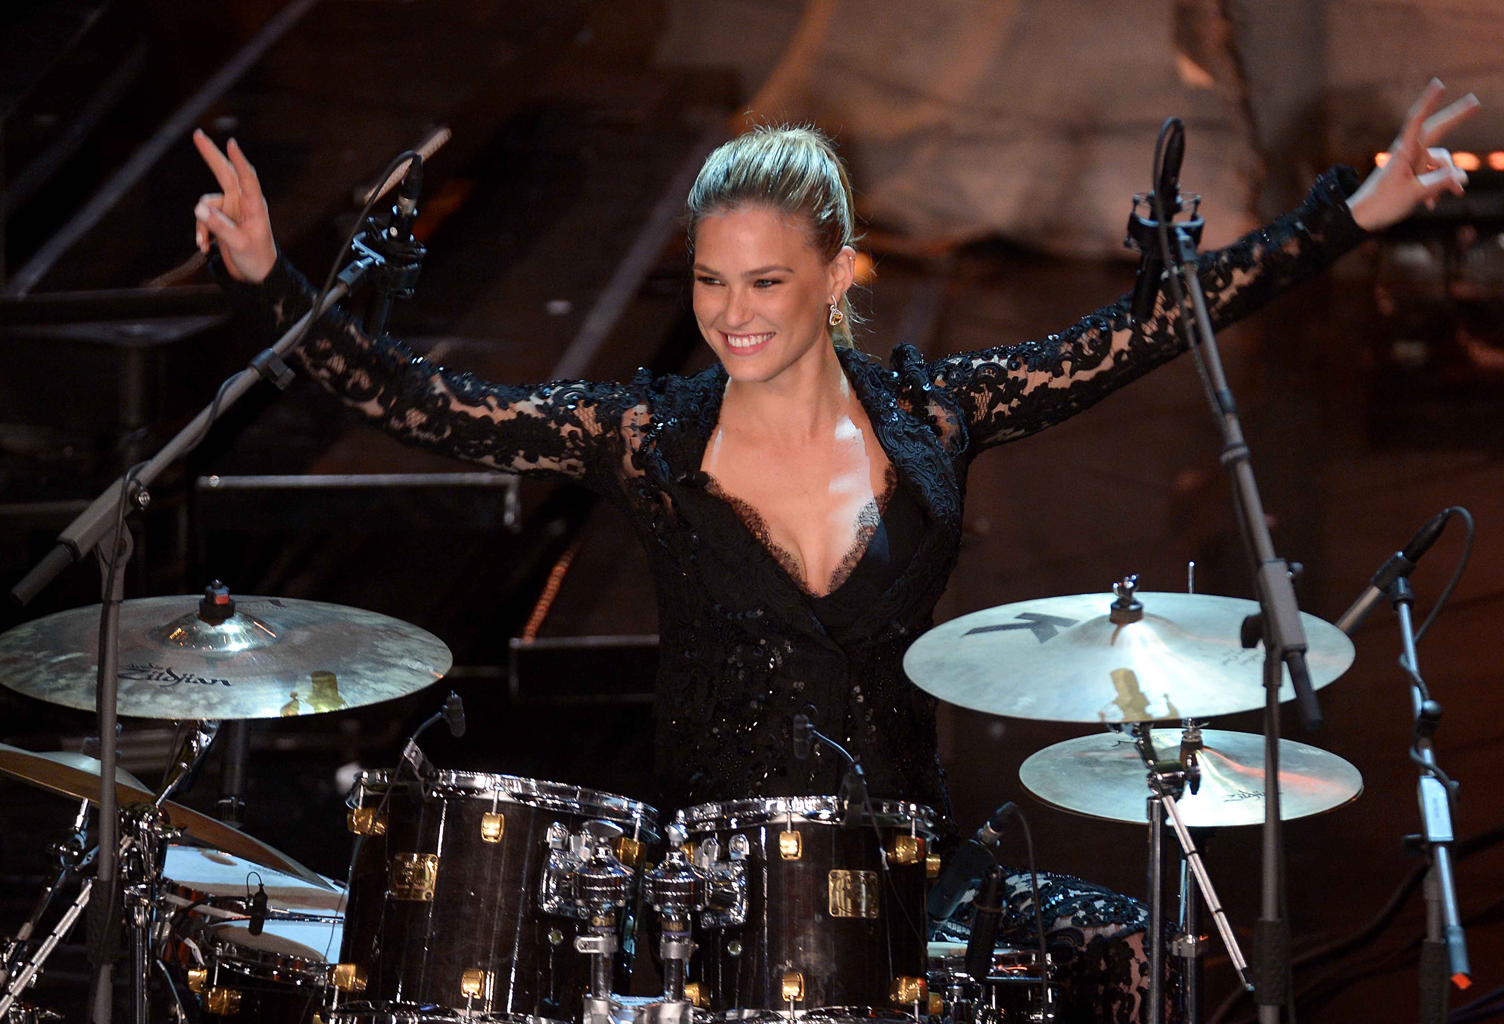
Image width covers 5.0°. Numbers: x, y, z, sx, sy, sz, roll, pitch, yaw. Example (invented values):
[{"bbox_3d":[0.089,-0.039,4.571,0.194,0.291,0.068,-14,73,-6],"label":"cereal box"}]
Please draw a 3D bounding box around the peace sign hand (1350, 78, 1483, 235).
[{"bbox_3d":[0.699,-0.372,17.950,0.100,0.180,0.080,19,16,-44],"label":"peace sign hand"}]

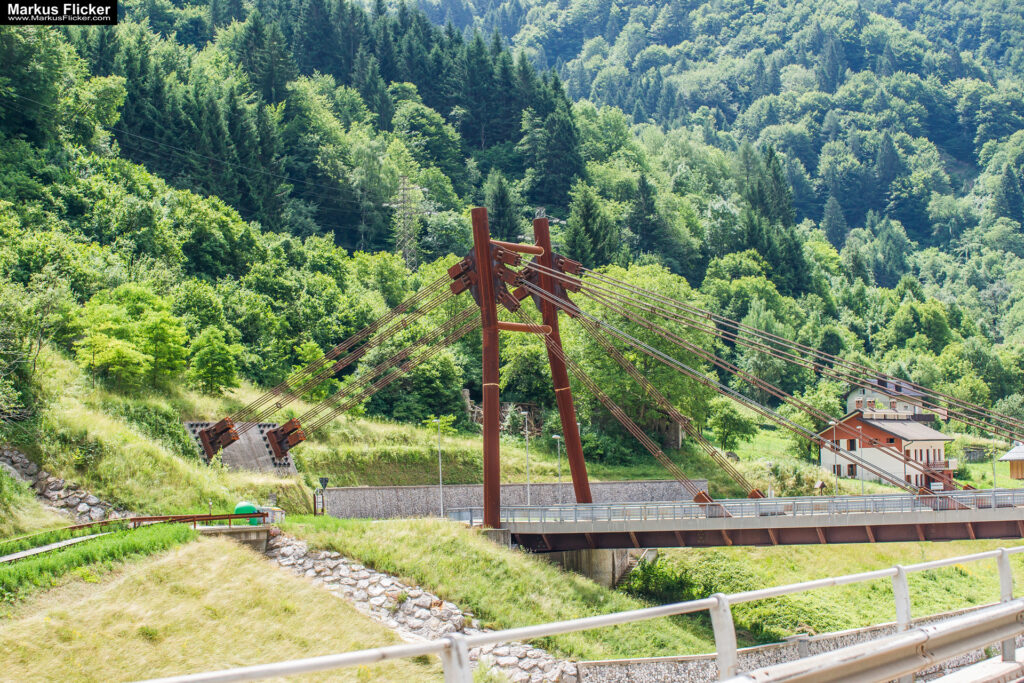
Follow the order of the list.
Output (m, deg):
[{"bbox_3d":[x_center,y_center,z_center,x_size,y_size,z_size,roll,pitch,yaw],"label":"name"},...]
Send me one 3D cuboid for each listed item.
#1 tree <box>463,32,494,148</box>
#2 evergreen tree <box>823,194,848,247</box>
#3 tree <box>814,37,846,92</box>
[{"bbox_3d":[-6.280,-47.060,400.000,6.000,21.750,6.000,-2,-4,0],"label":"tree"},{"bbox_3d":[81.880,-29.840,540.000,6.580,14.740,6.580,-2,-4,0],"label":"evergreen tree"},{"bbox_3d":[107.150,-93.010,720.000,10.120,19.840,10.120,-2,-4,0],"label":"tree"}]

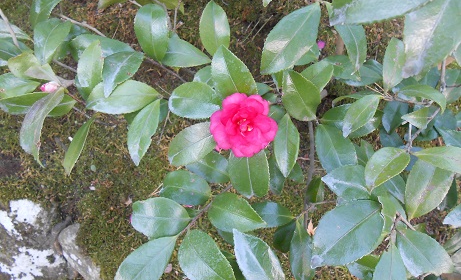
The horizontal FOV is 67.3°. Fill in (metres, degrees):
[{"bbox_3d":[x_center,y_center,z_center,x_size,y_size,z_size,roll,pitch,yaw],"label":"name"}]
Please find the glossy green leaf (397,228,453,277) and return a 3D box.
[{"bbox_3d":[0.235,0.136,0.420,0.081,0.012,0.043,36,75,-6],"label":"glossy green leaf"}]

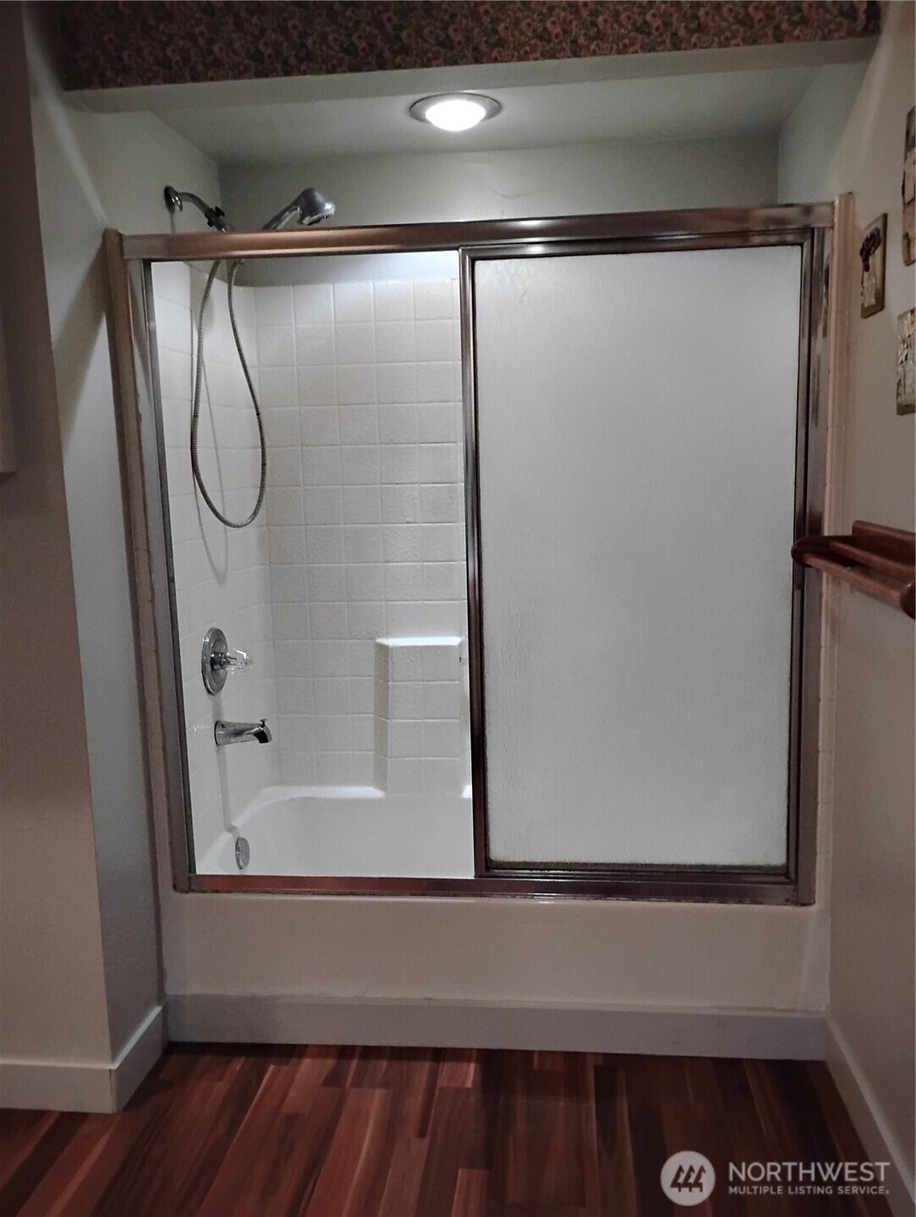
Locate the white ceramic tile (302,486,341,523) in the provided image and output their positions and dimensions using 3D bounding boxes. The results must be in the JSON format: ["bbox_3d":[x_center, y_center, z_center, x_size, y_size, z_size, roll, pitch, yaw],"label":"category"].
[{"bbox_3d":[-0.387,-0.294,2.838,0.111,0.111,0.010,-1,9,5],"label":"white ceramic tile"}]

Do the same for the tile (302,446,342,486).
[{"bbox_3d":[-0.388,-0.403,2.800,0.109,0.109,0.010,-1,8,5],"label":"tile"}]

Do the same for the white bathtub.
[{"bbox_3d":[0.096,0.773,2.614,1.518,0.390,0.740,-1,9,5],"label":"white bathtub"}]

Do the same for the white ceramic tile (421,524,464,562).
[{"bbox_3d":[-0.048,-0.187,2.802,0.109,0.109,0.010,-1,9,5],"label":"white ceramic tile"}]

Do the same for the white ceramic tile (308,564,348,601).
[{"bbox_3d":[-0.380,-0.071,2.873,0.111,0.111,0.010,-1,9,5],"label":"white ceramic tile"}]

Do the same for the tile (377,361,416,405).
[{"bbox_3d":[-0.171,-0.631,2.765,0.111,0.111,0.010,-1,9,5],"label":"tile"}]

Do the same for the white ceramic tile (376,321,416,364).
[{"bbox_3d":[-0.175,-0.738,2.733,0.109,0.109,0.010,-1,8,5],"label":"white ceramic tile"}]

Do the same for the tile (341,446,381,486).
[{"bbox_3d":[-0.274,-0.403,2.781,0.109,0.109,0.010,-1,8,6],"label":"tile"}]

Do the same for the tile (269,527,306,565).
[{"bbox_3d":[-0.492,-0.182,2.853,0.109,0.109,0.010,-1,9,5],"label":"tile"}]

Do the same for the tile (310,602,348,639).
[{"bbox_3d":[-0.376,0.038,2.877,0.109,0.109,0.010,-1,9,5],"label":"tile"}]

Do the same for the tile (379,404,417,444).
[{"bbox_3d":[-0.169,-0.517,2.764,0.109,0.109,0.010,-1,8,5],"label":"tile"}]

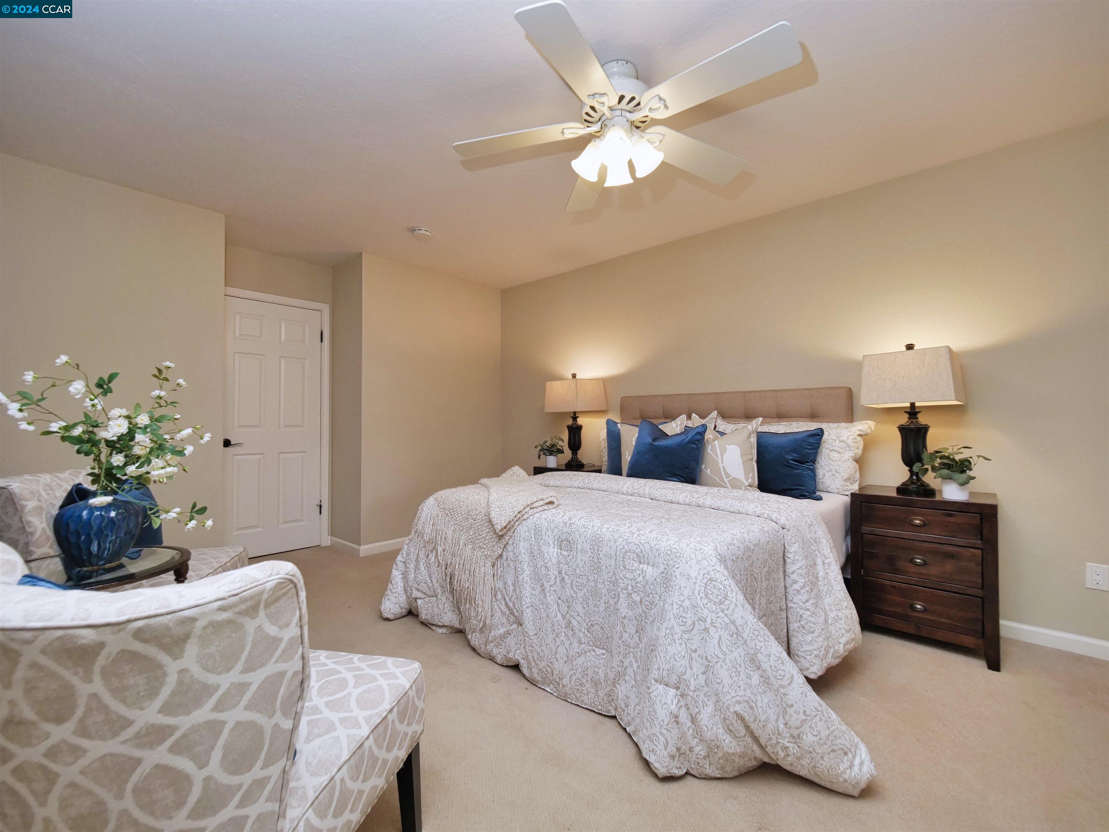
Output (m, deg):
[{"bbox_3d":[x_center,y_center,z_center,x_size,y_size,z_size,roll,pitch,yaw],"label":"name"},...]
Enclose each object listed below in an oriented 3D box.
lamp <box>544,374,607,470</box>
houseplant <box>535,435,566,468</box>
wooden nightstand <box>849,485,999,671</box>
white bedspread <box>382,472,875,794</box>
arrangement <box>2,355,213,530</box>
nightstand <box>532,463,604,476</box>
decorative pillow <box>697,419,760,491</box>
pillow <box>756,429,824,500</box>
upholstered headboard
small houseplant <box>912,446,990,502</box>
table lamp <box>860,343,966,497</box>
[{"bbox_3d":[0.167,0.035,3.529,0.353,0.745,0.353,0,0,-45],"label":"lamp"},{"bbox_3d":[-0.034,0.279,3.520,0.205,0.262,0.200,0,0,41],"label":"houseplant"},{"bbox_3d":[1.850,0.746,2.253,0.535,0.713,0.390,0,0,41],"label":"wooden nightstand"},{"bbox_3d":[0.310,0.748,2.285,2.160,0.730,1.480,0,0,41],"label":"white bedspread"},{"bbox_3d":[-1.473,0.090,1.520,0.500,0.560,0.460,0,0,41],"label":"arrangement"},{"bbox_3d":[0.171,0.761,3.579,0.537,0.715,0.394,0,0,40],"label":"nightstand"},{"bbox_3d":[1.026,0.226,2.694,0.420,0.440,0.150,0,-17,41],"label":"decorative pillow"},{"bbox_3d":[1.278,0.264,2.633,0.500,0.430,0.160,0,-20,41],"label":"pillow"},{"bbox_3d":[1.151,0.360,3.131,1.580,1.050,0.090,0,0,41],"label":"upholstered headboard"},{"bbox_3d":[1.851,0.261,2.100,0.280,0.255,0.260,0,0,41],"label":"small houseplant"},{"bbox_3d":[1.771,0.020,2.212,0.330,0.740,0.350,0,0,-43],"label":"table lamp"}]

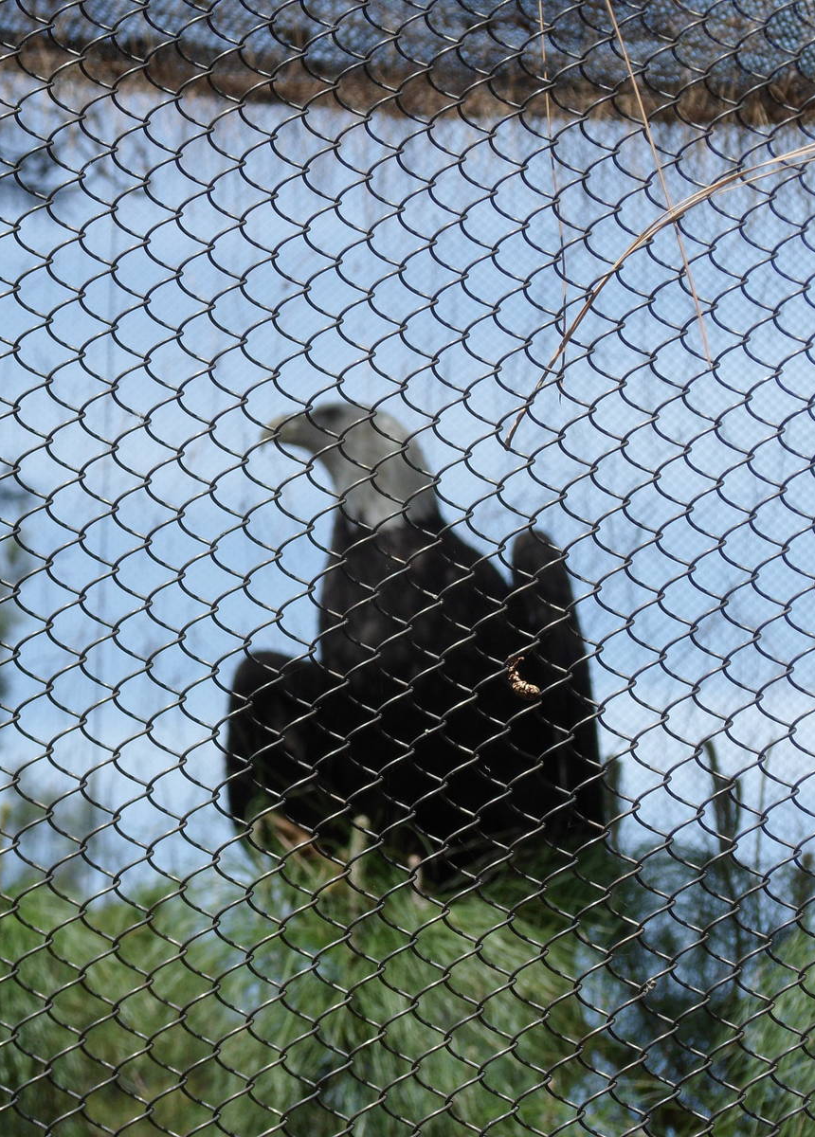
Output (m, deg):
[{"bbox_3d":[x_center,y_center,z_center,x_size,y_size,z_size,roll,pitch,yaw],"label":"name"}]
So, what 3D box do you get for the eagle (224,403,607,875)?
[{"bbox_3d":[0.020,0.100,6.200,0.430,0.570,0.480,-8,-18,29],"label":"eagle"}]

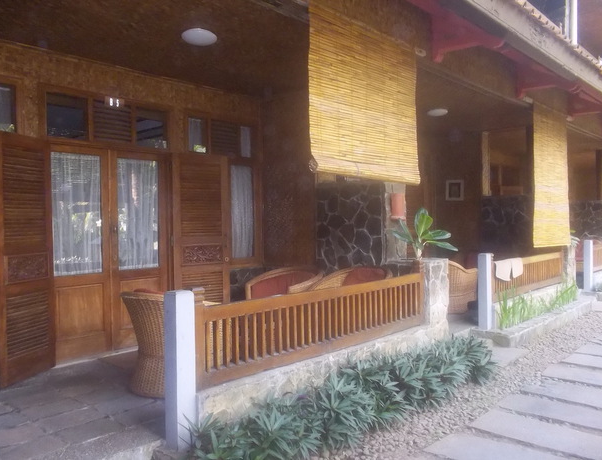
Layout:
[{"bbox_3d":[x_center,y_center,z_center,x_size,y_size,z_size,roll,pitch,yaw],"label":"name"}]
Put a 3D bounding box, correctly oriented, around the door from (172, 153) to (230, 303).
[{"bbox_3d":[-1.099,0.182,5.713,0.650,2.015,0.045,-1,1,-35],"label":"door"}]

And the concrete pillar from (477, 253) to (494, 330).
[{"bbox_3d":[2.200,0.725,6.118,0.130,0.903,0.130,0,1,44],"label":"concrete pillar"}]

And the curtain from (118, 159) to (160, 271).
[{"bbox_3d":[-1.682,-0.151,5.307,0.060,1.151,0.440,0,1,44],"label":"curtain"}]

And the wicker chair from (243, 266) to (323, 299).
[{"bbox_3d":[-0.131,0.812,5.278,0.715,0.819,0.728,0,1,44],"label":"wicker chair"}]

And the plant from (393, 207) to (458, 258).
[{"bbox_3d":[1.310,0.037,5.400,0.590,0.560,0.560,0,3,0],"label":"plant"}]

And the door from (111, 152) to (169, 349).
[{"bbox_3d":[-1.659,0.236,5.333,0.622,2.009,0.060,-3,4,-44],"label":"door"}]

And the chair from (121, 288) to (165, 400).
[{"bbox_3d":[-1.062,0.891,4.287,0.680,0.800,0.670,-3,4,-44],"label":"chair"}]

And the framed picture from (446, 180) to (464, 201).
[{"bbox_3d":[2.781,-0.708,9.266,0.338,0.369,0.030,0,1,44],"label":"framed picture"}]

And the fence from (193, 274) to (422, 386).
[{"bbox_3d":[0.253,0.740,4.278,2.640,0.533,0.070,-3,4,-44],"label":"fence"}]

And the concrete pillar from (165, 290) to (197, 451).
[{"bbox_3d":[-0.773,0.893,3.307,0.127,1.017,0.125,-3,4,-44],"label":"concrete pillar"}]

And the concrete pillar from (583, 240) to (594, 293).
[{"bbox_3d":[5.155,0.637,9.227,0.130,0.903,0.130,0,1,44],"label":"concrete pillar"}]

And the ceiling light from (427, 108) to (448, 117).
[{"bbox_3d":[1.921,-1.653,7.220,0.290,0.085,0.290,0,3,0],"label":"ceiling light"}]

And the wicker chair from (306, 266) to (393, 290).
[{"bbox_3d":[0.482,0.808,5.000,0.715,0.819,0.728,0,1,44],"label":"wicker chair"}]

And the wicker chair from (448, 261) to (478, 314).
[{"bbox_3d":[2.117,0.750,7.301,0.670,0.780,0.670,-3,4,-44],"label":"wicker chair"}]

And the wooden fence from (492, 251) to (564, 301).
[{"bbox_3d":[3.202,0.605,7.172,0.070,0.520,2.691,0,1,44],"label":"wooden fence"}]

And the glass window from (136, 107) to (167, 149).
[{"bbox_3d":[-1.555,-1.072,5.359,0.367,0.408,0.050,-3,4,-44],"label":"glass window"}]

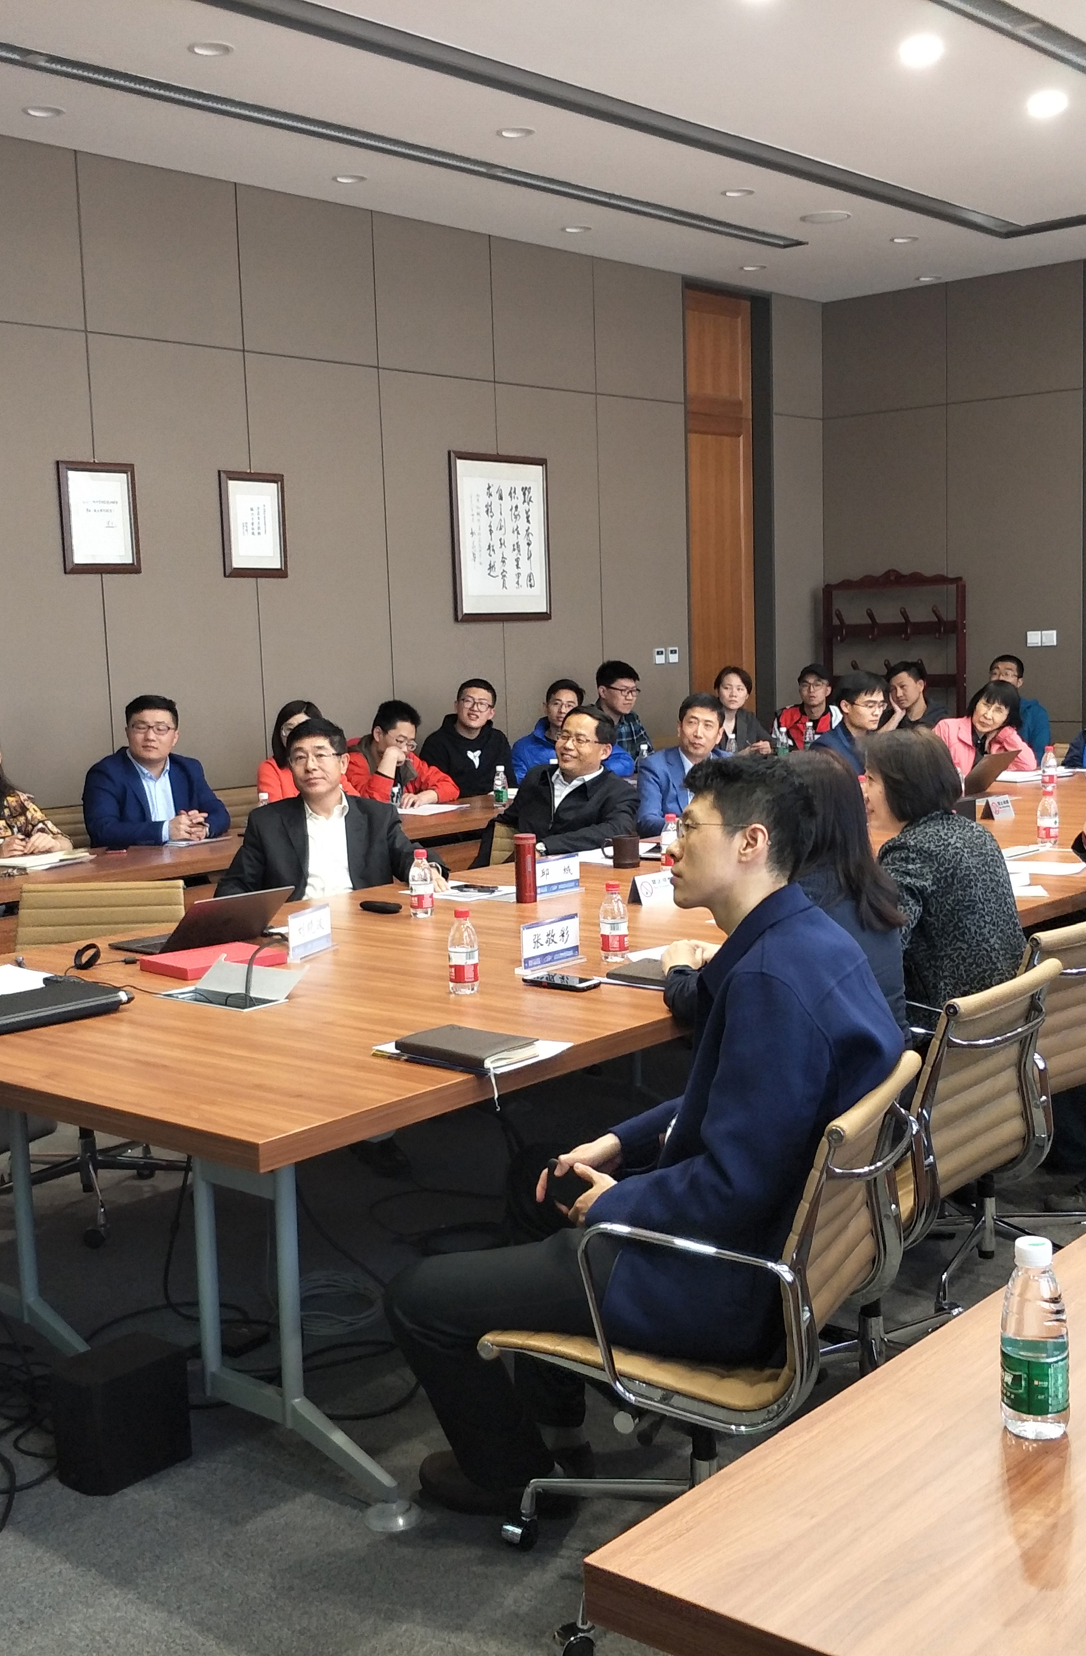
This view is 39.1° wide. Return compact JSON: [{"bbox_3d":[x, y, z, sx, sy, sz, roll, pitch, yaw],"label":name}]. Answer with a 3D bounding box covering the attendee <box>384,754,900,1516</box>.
[{"bbox_3d":[0.148,0.538,2.423,0.820,1.300,0.520,3,9,32],"label":"attendee"}]

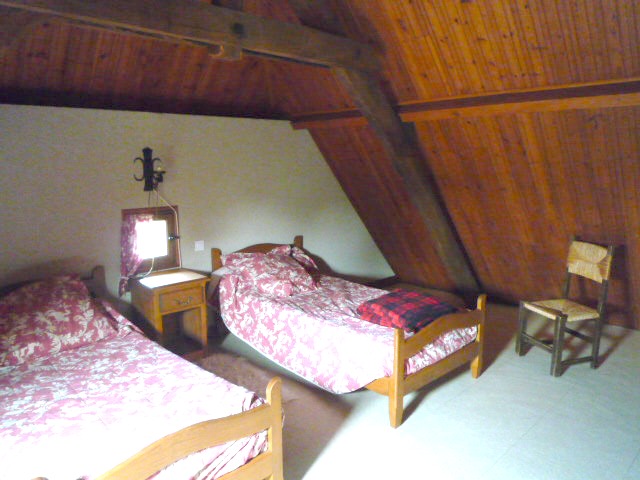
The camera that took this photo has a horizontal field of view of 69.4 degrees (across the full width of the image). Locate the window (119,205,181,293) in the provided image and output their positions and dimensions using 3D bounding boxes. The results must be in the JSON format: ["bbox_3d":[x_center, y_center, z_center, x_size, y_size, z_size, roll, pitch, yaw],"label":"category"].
[{"bbox_3d":[-1.322,0.064,3.647,0.481,0.633,0.090,-9,14,-42],"label":"window"}]

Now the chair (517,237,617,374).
[{"bbox_3d":[1.814,0.475,3.431,0.441,0.924,0.403,-3,11,-18],"label":"chair"}]

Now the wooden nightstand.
[{"bbox_3d":[-1.168,0.573,3.615,0.455,0.571,0.445,-9,14,-42],"label":"wooden nightstand"}]

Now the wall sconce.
[{"bbox_3d":[-1.258,-0.529,3.488,0.206,0.329,0.170,-9,14,-42],"label":"wall sconce"}]

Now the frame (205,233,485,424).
[{"bbox_3d":[0.112,0.520,3.580,0.966,0.727,2.004,-9,14,-42],"label":"frame"}]

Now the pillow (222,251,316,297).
[{"bbox_3d":[-0.358,0.239,3.888,0.630,0.230,0.620,-9,14,-42],"label":"pillow"}]

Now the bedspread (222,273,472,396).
[{"bbox_3d":[0.131,0.610,3.556,1.040,0.440,1.830,-9,14,-42],"label":"bedspread"}]

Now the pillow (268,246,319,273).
[{"bbox_3d":[-0.277,0.178,4.215,0.540,0.230,0.400,-9,14,-42],"label":"pillow"}]

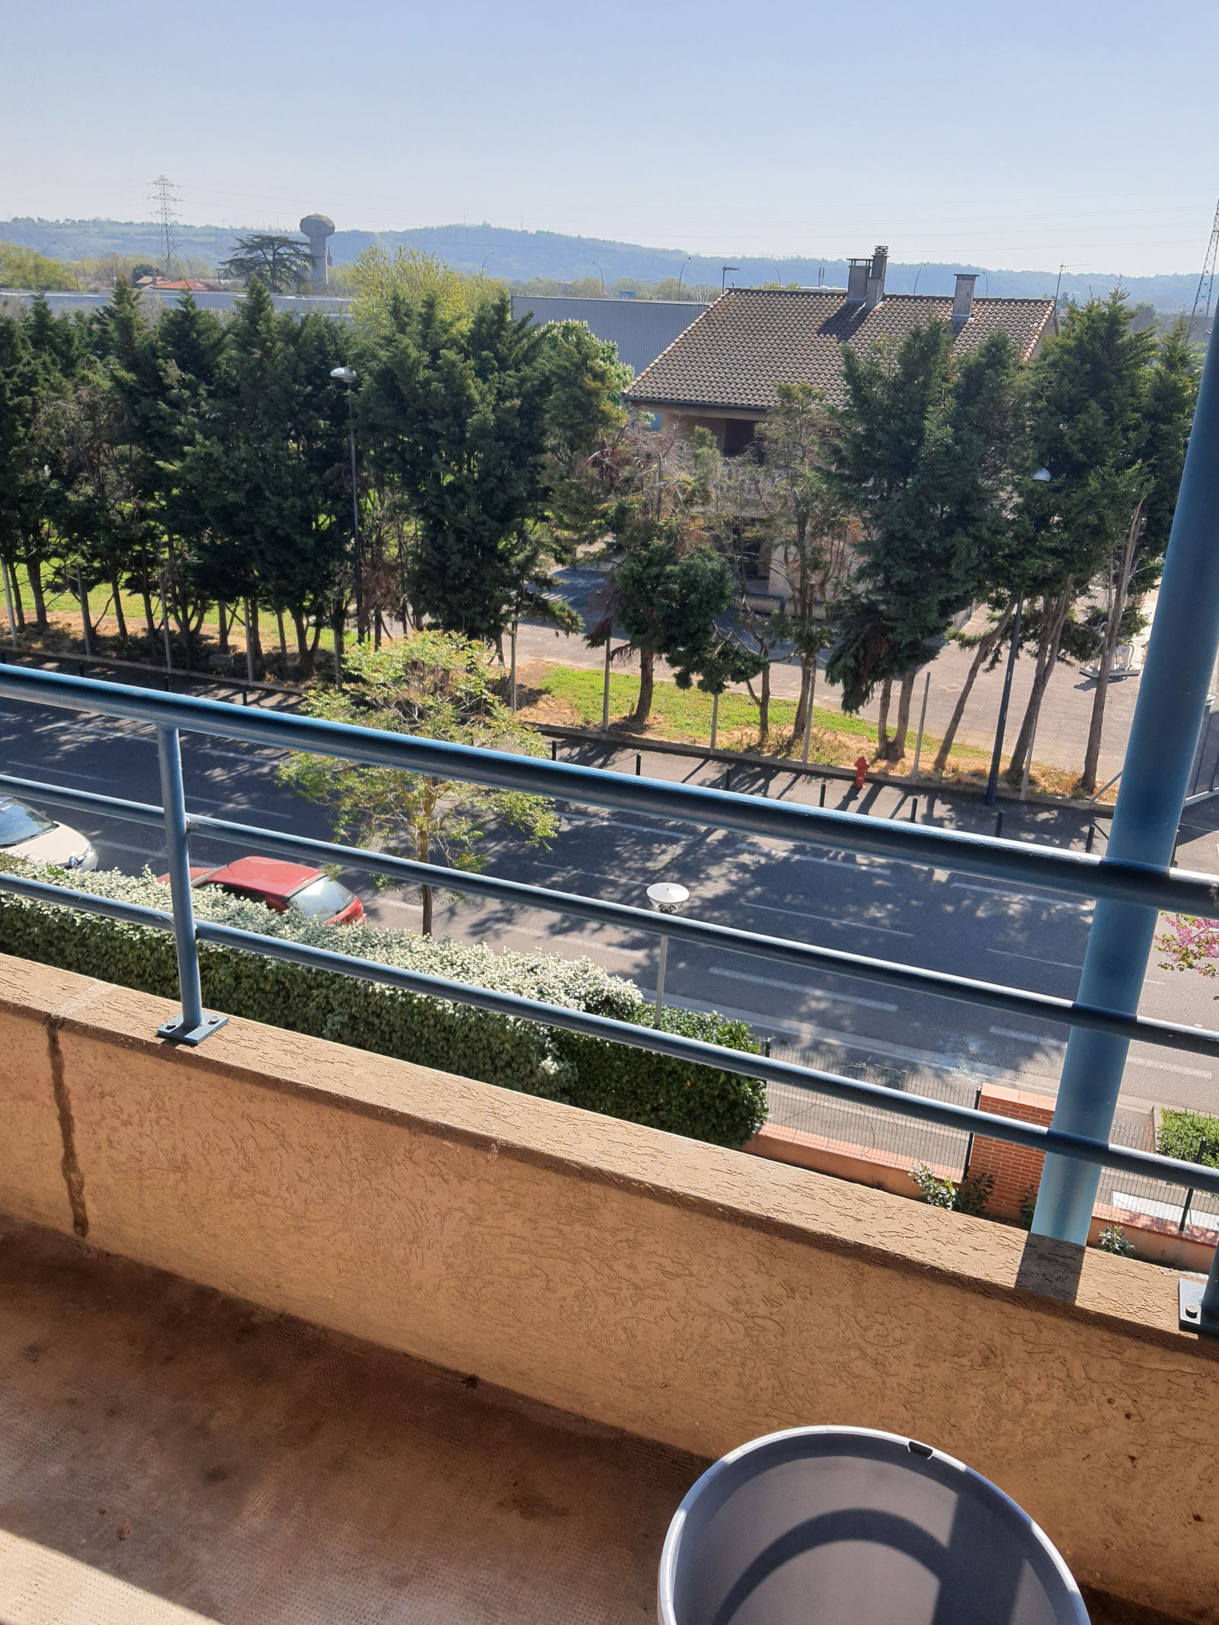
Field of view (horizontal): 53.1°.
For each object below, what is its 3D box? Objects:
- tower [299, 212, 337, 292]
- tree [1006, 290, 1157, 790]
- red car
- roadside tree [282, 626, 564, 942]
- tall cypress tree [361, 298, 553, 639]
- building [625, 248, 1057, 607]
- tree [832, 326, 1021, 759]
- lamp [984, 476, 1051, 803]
[{"bbox_3d":[-91.291,-168.826,384.954,11.300,36.000,11.300,-2,22,-12],"label":"tower"},{"bbox_3d":[10.316,-5.639,27.836,3.000,10.900,3.000,10,23,18],"label":"tree"},{"bbox_3d":[-6.203,1.637,20.730,3.780,1.400,1.620,10,23,18],"label":"red car"},{"bbox_3d":[-3.224,-0.081,19.682,4.300,5.600,4.300,-1,22,-9],"label":"roadside tree"},{"bbox_3d":[-4.327,-8.369,33.679,4.900,10.500,4.500,0,22,-7],"label":"tall cypress tree"},{"bbox_3d":[9.928,-15.092,46.732,12.260,11.800,16.830,13,24,23],"label":"building"},{"bbox_3d":[7.363,-5.996,29.203,3.900,10.300,3.700,8,22,13],"label":"tree"},{"bbox_3d":[9.018,-3.563,27.252,0.500,7.700,1.000,10,23,18],"label":"lamp"}]

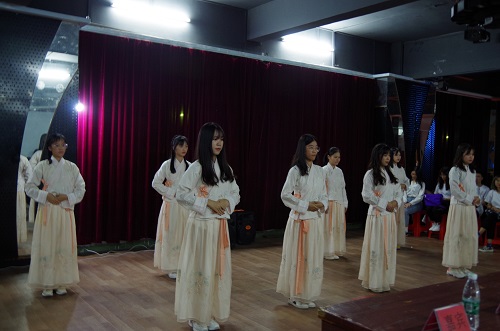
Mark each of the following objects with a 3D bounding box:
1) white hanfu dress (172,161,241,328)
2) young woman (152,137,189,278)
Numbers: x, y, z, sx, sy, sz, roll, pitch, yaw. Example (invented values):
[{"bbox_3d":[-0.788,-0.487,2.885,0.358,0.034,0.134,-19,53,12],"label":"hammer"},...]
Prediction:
[{"bbox_3d":[-0.338,0.582,4.019,0.550,1.291,0.450,1,1,-40],"label":"white hanfu dress"},{"bbox_3d":[-0.859,0.468,5.737,0.540,1.631,0.420,1,1,-38],"label":"young woman"}]

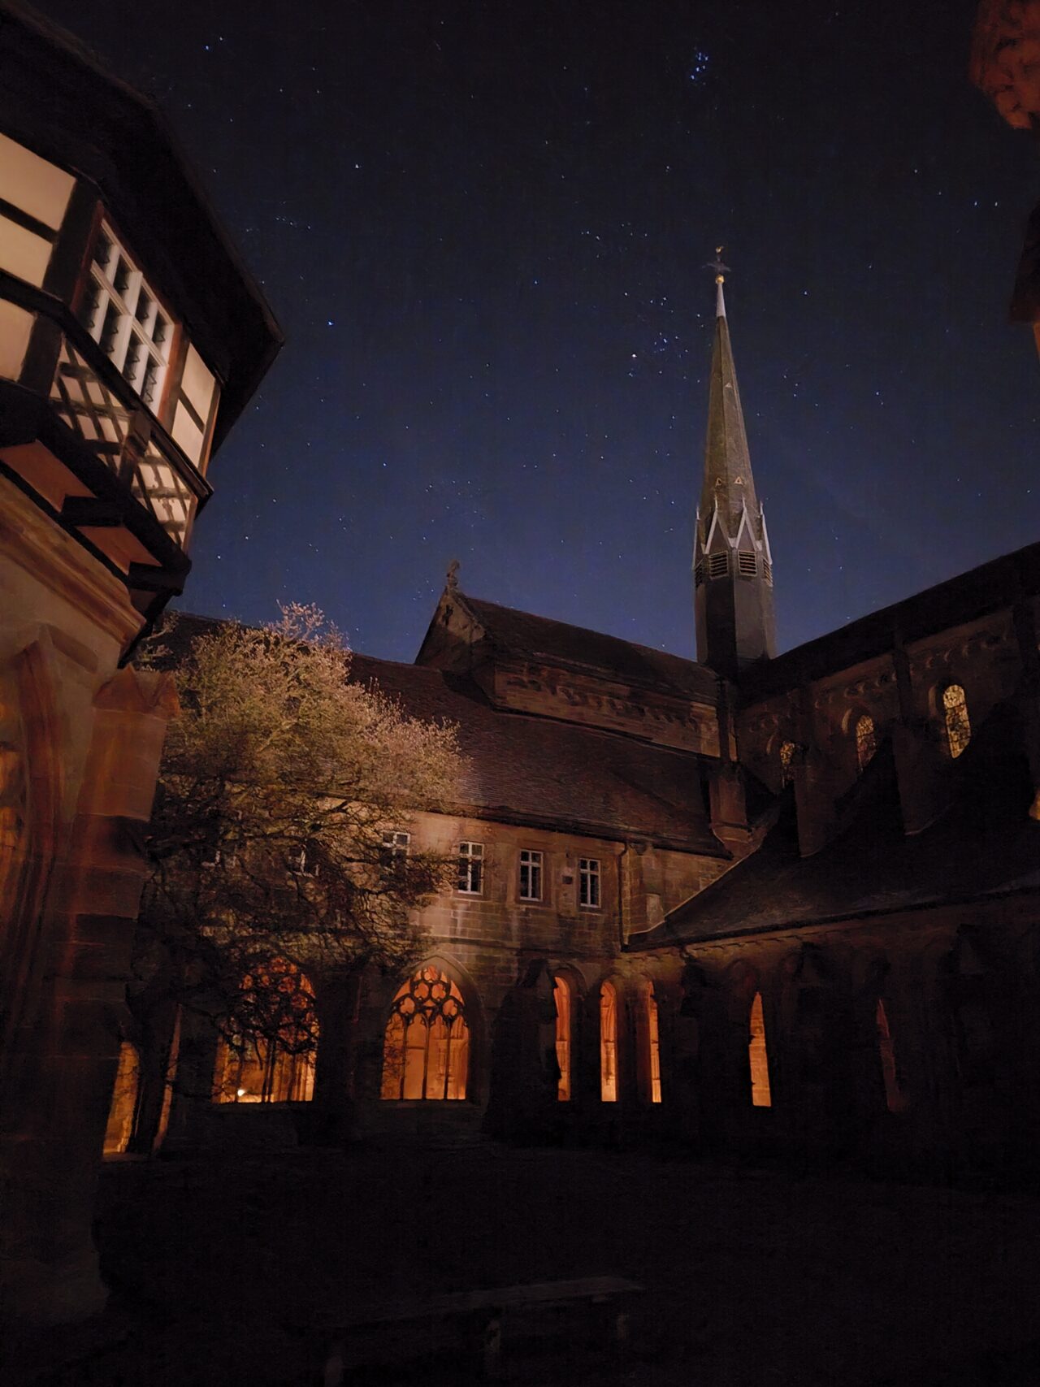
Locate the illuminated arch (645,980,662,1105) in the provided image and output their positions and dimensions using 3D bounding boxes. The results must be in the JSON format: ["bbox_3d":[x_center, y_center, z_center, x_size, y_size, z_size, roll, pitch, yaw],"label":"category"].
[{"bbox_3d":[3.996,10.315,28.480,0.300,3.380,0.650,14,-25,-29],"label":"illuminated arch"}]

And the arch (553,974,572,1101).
[{"bbox_3d":[1.228,10.139,28.301,0.650,3.470,0.300,14,-25,-29],"label":"arch"}]

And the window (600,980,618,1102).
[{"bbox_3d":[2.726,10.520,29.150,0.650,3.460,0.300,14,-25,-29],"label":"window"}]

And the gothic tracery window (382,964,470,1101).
[{"bbox_3d":[-2.483,9.203,26.196,2.580,3.490,0.350,14,-25,-29],"label":"gothic tracery window"}]

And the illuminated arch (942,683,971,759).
[{"bbox_3d":[15.213,1.021,33.608,0.300,2.750,0.950,14,-25,-29],"label":"illuminated arch"}]

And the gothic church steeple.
[{"bbox_3d":[12.322,-14.098,56.680,4.180,29.260,4.180,14,-25,-29],"label":"gothic church steeple"}]

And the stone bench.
[{"bbox_3d":[-0.258,4.024,6.017,2.320,0.400,0.460,14,-25,-29],"label":"stone bench"}]

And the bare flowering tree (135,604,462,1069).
[{"bbox_3d":[-3.557,2.862,15.431,5.760,9.300,6.000,14,-25,-29],"label":"bare flowering tree"}]

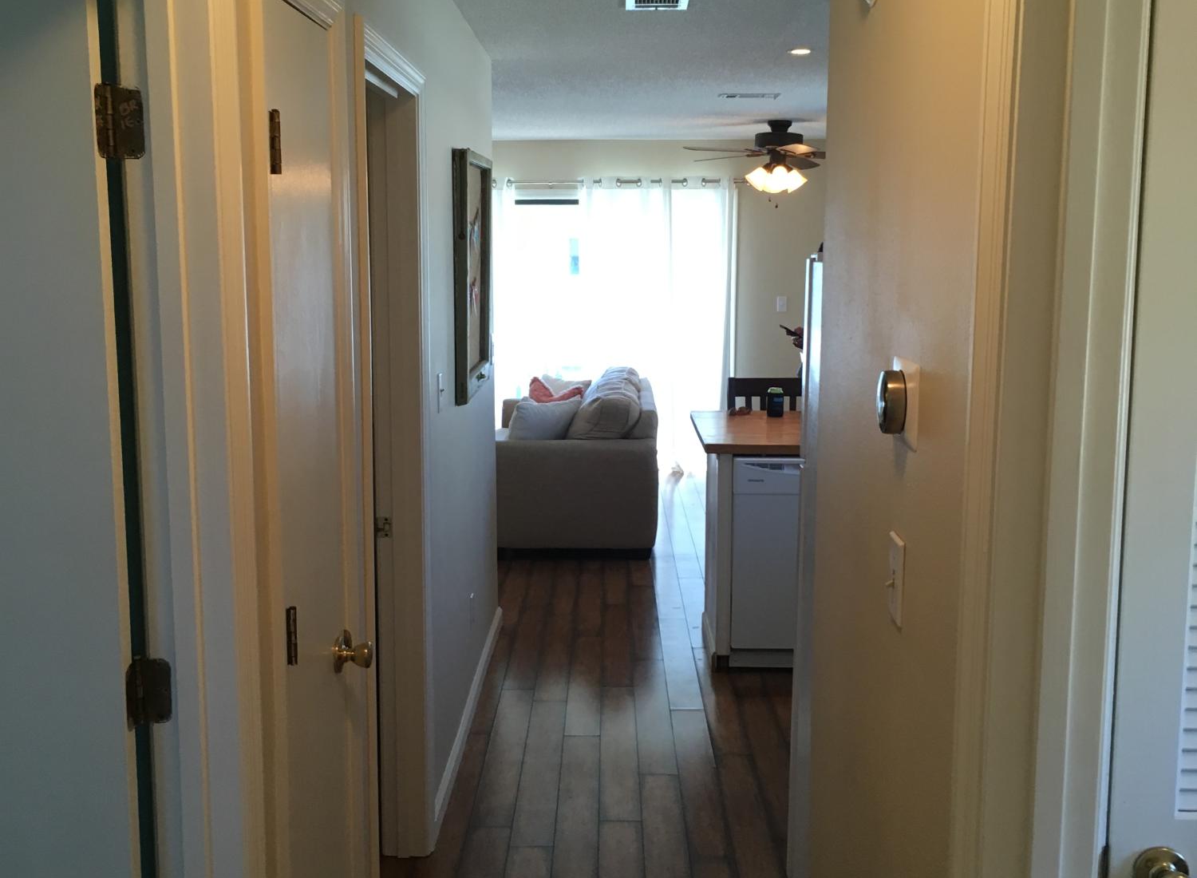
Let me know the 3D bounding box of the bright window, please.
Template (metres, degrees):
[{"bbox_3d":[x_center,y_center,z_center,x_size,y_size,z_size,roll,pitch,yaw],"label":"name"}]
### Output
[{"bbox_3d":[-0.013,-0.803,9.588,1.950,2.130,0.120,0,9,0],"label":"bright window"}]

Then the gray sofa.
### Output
[{"bbox_3d":[-0.156,0.074,7.991,0.950,0.860,1.920,0,9,0],"label":"gray sofa"}]

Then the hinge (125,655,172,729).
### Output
[{"bbox_3d":[-0.576,0.324,1.710,0.055,0.090,0.030,0,9,0],"label":"hinge"}]

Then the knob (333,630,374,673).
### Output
[{"bbox_3d":[-0.453,0.403,2.511,0.068,0.072,0.068,0,9,0],"label":"knob"}]

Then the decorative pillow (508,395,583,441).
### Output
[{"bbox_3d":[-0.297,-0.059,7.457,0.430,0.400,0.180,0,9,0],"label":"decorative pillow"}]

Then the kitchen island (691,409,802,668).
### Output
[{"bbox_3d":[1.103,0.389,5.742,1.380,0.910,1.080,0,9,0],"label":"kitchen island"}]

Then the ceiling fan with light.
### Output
[{"bbox_3d":[1.099,-1.714,8.127,1.310,0.460,1.310,0,9,0],"label":"ceiling fan with light"}]

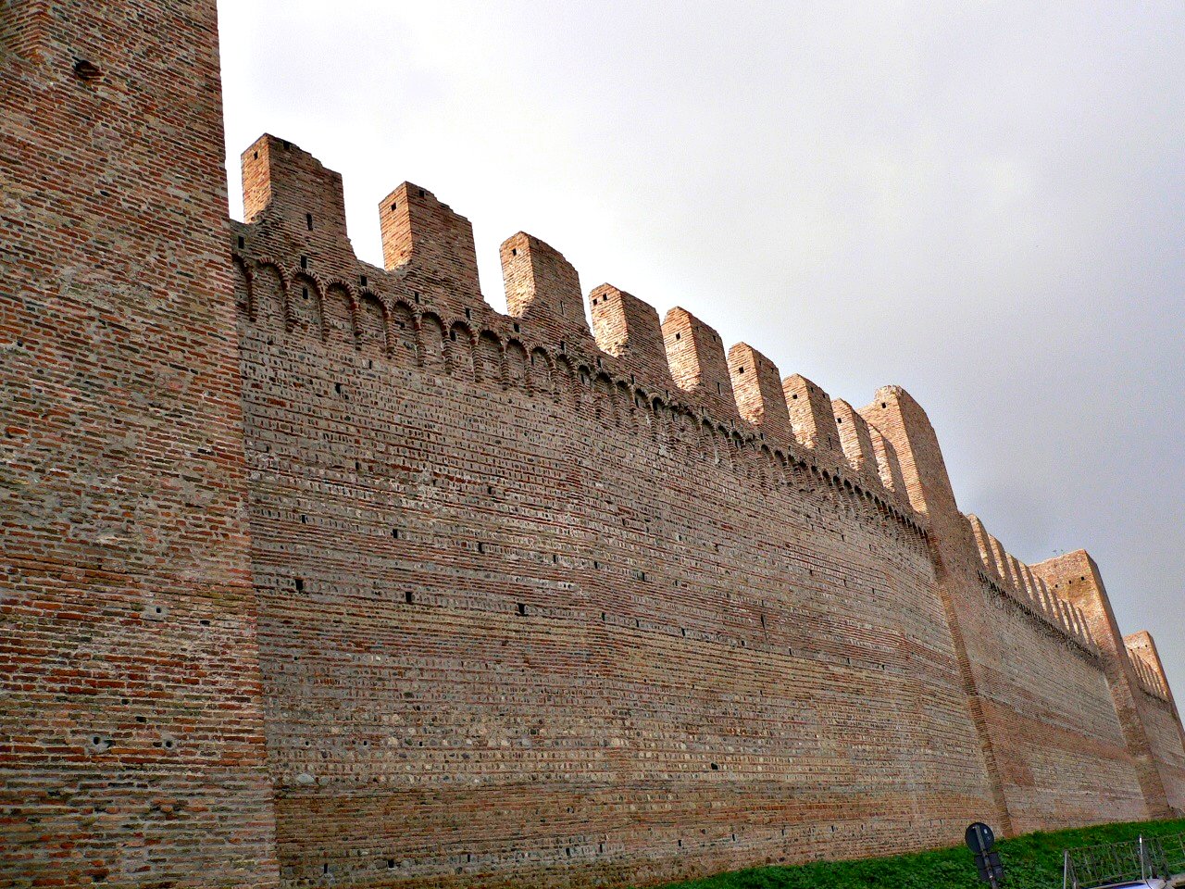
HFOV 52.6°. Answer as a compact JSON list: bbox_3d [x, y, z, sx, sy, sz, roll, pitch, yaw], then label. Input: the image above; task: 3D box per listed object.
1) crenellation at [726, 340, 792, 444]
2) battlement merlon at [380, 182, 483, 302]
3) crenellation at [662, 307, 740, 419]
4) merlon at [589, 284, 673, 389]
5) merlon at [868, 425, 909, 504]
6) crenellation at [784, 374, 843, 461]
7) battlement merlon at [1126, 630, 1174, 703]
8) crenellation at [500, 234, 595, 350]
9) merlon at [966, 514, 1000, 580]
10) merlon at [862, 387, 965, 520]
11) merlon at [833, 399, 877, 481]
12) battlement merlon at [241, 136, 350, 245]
[{"bbox_3d":[5.263,-1.515,38.259,1.026,3.096,1.656,-23,-26,33],"label":"crenellation"},{"bbox_3d":[-3.769,-4.454,27.911,1.980,2.664,1.044,14,-31,-43],"label":"battlement merlon"},{"bbox_3d":[3.064,-2.368,35.609,1.026,3.060,1.764,-23,-26,33],"label":"crenellation"},{"bbox_3d":[1.008,-2.966,33.008,1.026,2.700,1.800,-23,-26,33],"label":"merlon"},{"bbox_3d":[11.174,0.959,46.224,1.026,2.790,1.548,-20,-25,27],"label":"merlon"},{"bbox_3d":[7.394,-0.797,40.895,1.026,2.880,1.710,-23,-26,33],"label":"crenellation"},{"bbox_3d":[54.888,22.182,118.572,2.520,6.120,5.400,-19,-24,26],"label":"battlement merlon"},{"bbox_3d":[-1.245,-3.873,30.372,1.782,2.754,1.026,14,-31,-43],"label":"crenellation"},{"bbox_3d":[19.034,5.064,59.354,1.026,2.736,2.070,-19,-24,25],"label":"merlon"},{"bbox_3d":[13.290,1.163,50.875,2.250,5.670,5.346,-20,-25,27],"label":"merlon"},{"bbox_3d":[9.447,0.046,43.615,1.026,2.880,1.836,-20,-25,27],"label":"merlon"},{"bbox_3d":[-6.308,-5.092,25.453,1.890,2.286,1.044,14,-31,-43],"label":"battlement merlon"}]

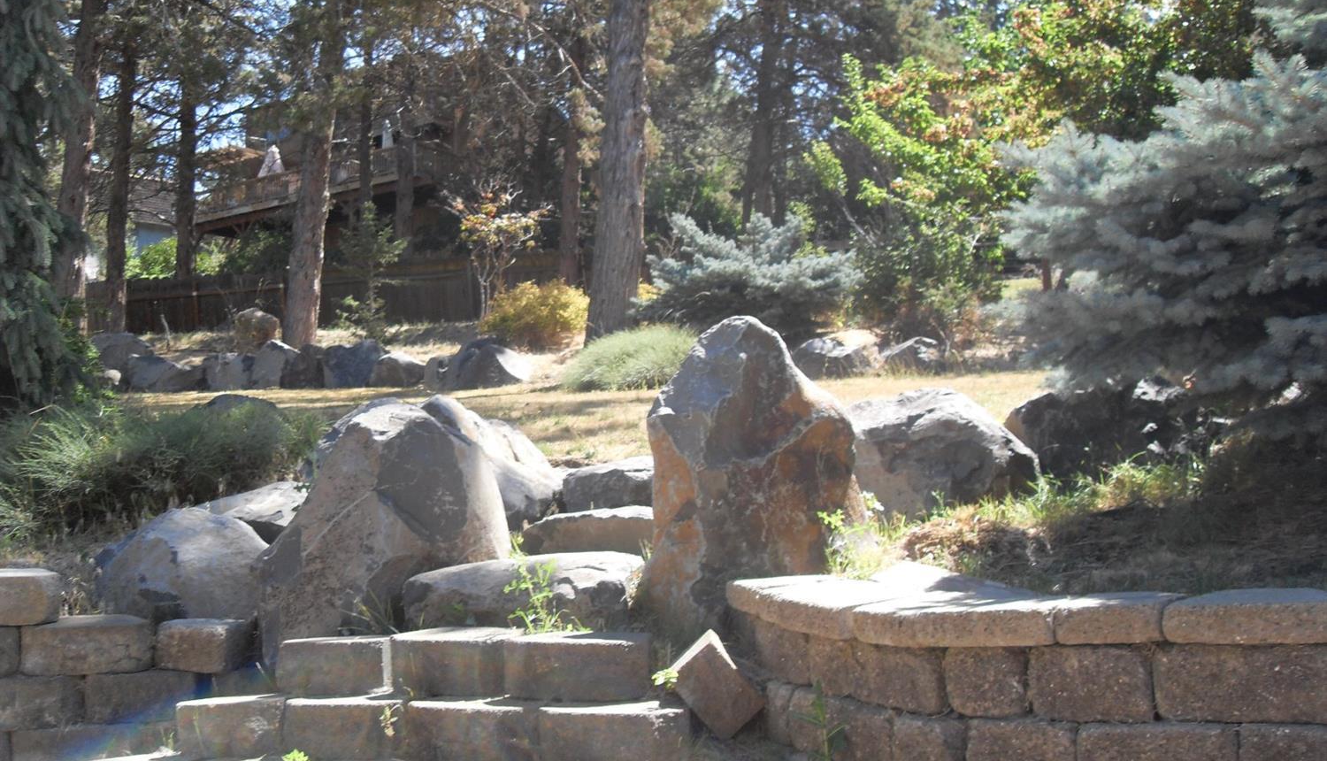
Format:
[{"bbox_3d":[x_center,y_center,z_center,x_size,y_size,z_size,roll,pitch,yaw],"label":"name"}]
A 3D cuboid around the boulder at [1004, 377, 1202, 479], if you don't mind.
[{"bbox_3d":[1.933,0.220,5.750,0.800,0.460,0.600,1,-5,-10],"label":"boulder"}]

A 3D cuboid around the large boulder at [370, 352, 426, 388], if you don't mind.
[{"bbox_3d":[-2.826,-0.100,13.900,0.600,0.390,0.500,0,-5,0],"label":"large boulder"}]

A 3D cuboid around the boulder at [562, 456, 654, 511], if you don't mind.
[{"bbox_3d":[-0.137,0.414,5.200,0.536,0.221,0.450,-1,-5,-2],"label":"boulder"}]

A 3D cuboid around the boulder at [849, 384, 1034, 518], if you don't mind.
[{"bbox_3d":[1.025,0.274,4.850,0.710,0.490,0.560,0,-5,-5],"label":"boulder"}]

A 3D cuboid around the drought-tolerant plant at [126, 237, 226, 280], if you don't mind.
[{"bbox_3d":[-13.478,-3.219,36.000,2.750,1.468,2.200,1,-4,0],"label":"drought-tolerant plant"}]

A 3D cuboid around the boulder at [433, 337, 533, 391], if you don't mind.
[{"bbox_3d":[-1.781,-0.164,12.900,0.985,0.534,0.700,1,-4,0],"label":"boulder"}]

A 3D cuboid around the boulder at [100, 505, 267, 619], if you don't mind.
[{"bbox_3d":[-1.649,0.648,4.500,0.608,0.410,0.500,1,-5,-20],"label":"boulder"}]

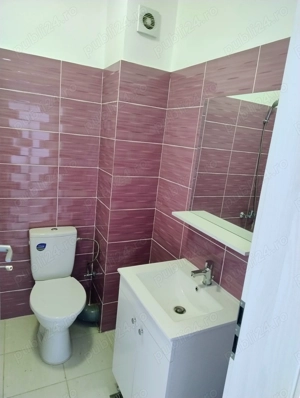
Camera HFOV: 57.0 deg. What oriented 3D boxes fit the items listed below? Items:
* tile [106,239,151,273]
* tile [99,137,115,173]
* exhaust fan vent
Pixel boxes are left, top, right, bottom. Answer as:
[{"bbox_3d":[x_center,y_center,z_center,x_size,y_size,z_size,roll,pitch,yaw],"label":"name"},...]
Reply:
[{"bbox_3d":[-0.160,0.448,2.167,0.372,0.250,0.010,-1,14,-27],"label":"tile"},{"bbox_3d":[-0.329,-0.323,2.060,0.010,0.250,0.383,-1,15,-28],"label":"tile"},{"bbox_3d":[-0.011,-1.137,1.785,0.145,0.150,0.026,-1,14,-27],"label":"exhaust fan vent"}]

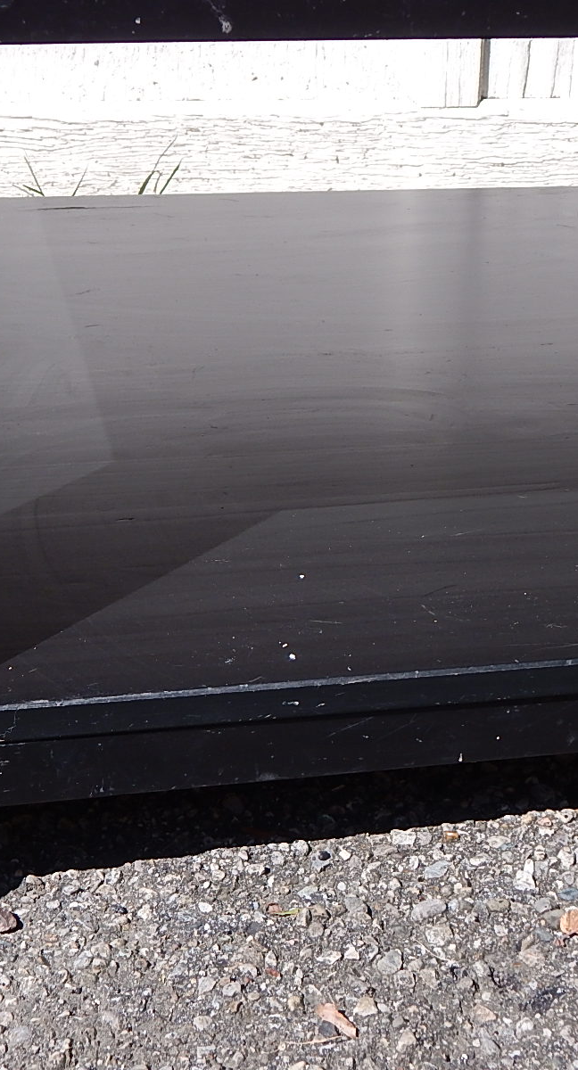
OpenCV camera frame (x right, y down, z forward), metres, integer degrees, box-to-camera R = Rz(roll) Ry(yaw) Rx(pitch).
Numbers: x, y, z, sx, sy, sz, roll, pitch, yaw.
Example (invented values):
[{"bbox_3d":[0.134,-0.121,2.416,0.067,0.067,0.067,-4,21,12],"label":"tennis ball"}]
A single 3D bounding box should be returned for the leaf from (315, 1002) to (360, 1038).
[{"bbox_3d":[0.019,0.200,0.729,0.011,0.008,0.024,-16,30,-34],"label":"leaf"}]

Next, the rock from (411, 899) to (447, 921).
[{"bbox_3d":[0.063,0.169,0.800,0.018,0.008,0.010,-11,27,-26],"label":"rock"}]

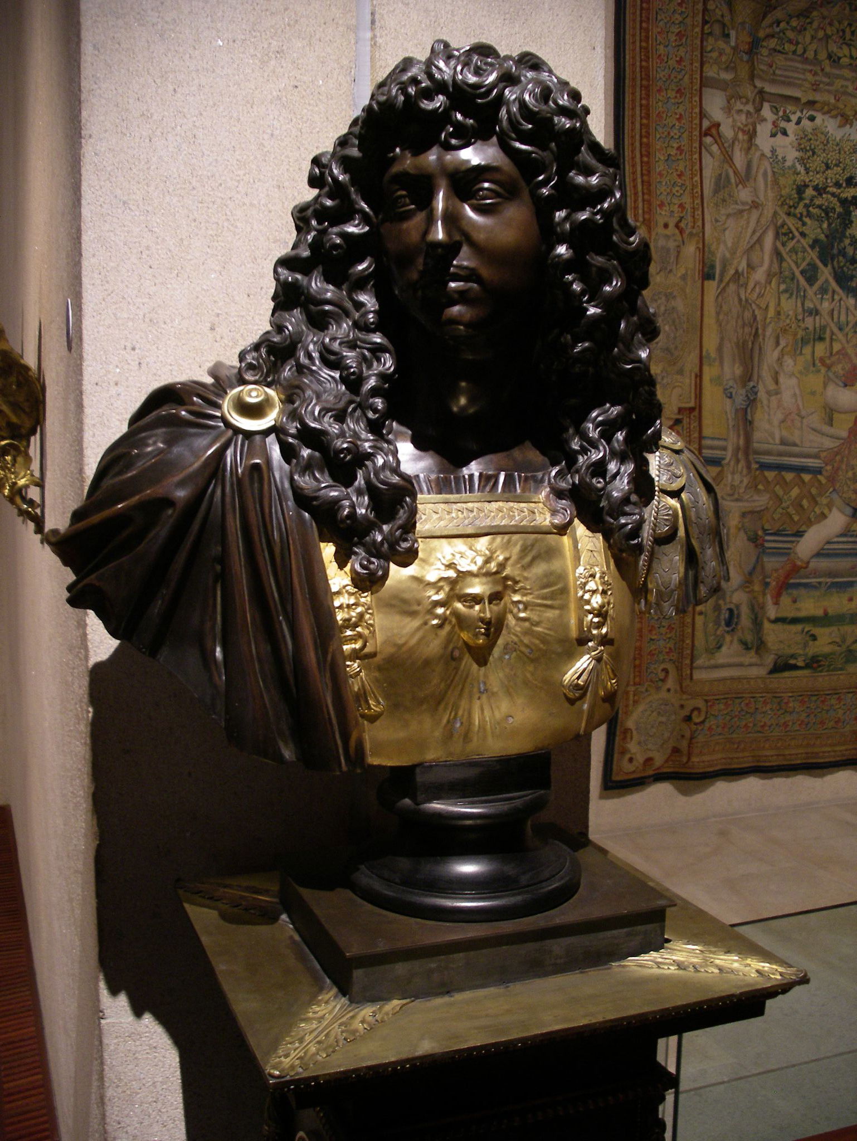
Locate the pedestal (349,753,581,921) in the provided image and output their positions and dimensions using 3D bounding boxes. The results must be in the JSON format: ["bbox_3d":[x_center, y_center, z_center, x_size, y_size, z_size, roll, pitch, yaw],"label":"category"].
[{"bbox_3d":[0.040,0.254,1.291,0.244,0.151,0.244,1,7,0],"label":"pedestal"}]

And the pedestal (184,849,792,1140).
[{"bbox_3d":[0.032,0.863,1.363,0.540,1.076,0.461,-2,7,-21],"label":"pedestal"}]

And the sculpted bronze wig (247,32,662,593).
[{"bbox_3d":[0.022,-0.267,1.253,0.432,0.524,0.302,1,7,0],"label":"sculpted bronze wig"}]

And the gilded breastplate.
[{"bbox_3d":[0.043,0.042,1.267,0.340,0.265,0.162,-2,7,-21],"label":"gilded breastplate"}]

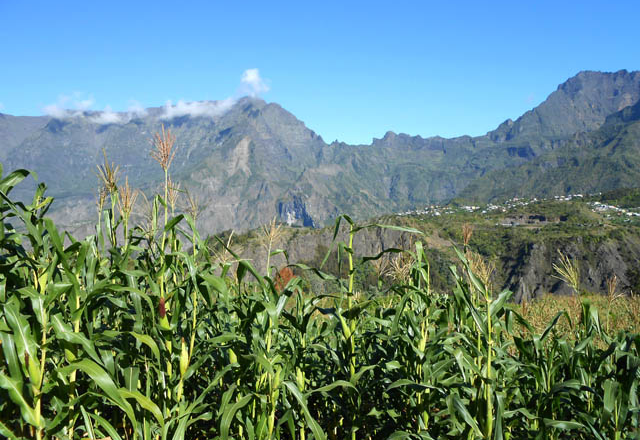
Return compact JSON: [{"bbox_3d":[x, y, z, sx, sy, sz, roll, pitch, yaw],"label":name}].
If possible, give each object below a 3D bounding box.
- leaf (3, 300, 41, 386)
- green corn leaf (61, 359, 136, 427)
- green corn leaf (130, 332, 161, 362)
[{"bbox_3d":[-1.516,0.619,2.450,0.178,0.425,0.160,0,-2,0],"label":"leaf"},{"bbox_3d":[-1.152,0.897,2.500,0.383,0.343,0.220,0,-2,0],"label":"green corn leaf"},{"bbox_3d":[-0.986,0.716,2.700,0.174,0.163,0.140,0,-2,0],"label":"green corn leaf"}]

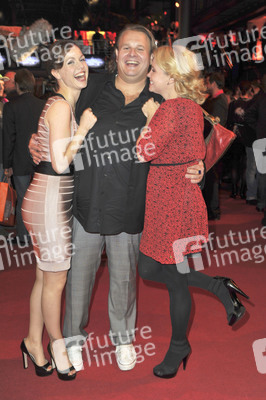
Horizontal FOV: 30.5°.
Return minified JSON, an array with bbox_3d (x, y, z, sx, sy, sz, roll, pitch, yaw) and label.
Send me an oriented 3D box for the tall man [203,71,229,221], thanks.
[{"bbox_3d":[1.020,-0.642,6.138,0.340,1.820,0.500,5,12,25],"label":"tall man"}]

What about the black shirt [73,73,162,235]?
[{"bbox_3d":[-0.070,-0.222,2.604,0.620,0.820,0.360,0,11,-2],"label":"black shirt"}]

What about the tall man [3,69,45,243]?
[{"bbox_3d":[-1.110,-0.435,5.109,0.510,1.800,0.320,-5,12,-25],"label":"tall man"}]

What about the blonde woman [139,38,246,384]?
[{"bbox_3d":[0.320,0.096,2.563,0.610,1.710,0.460,-1,11,-5],"label":"blonde woman"}]

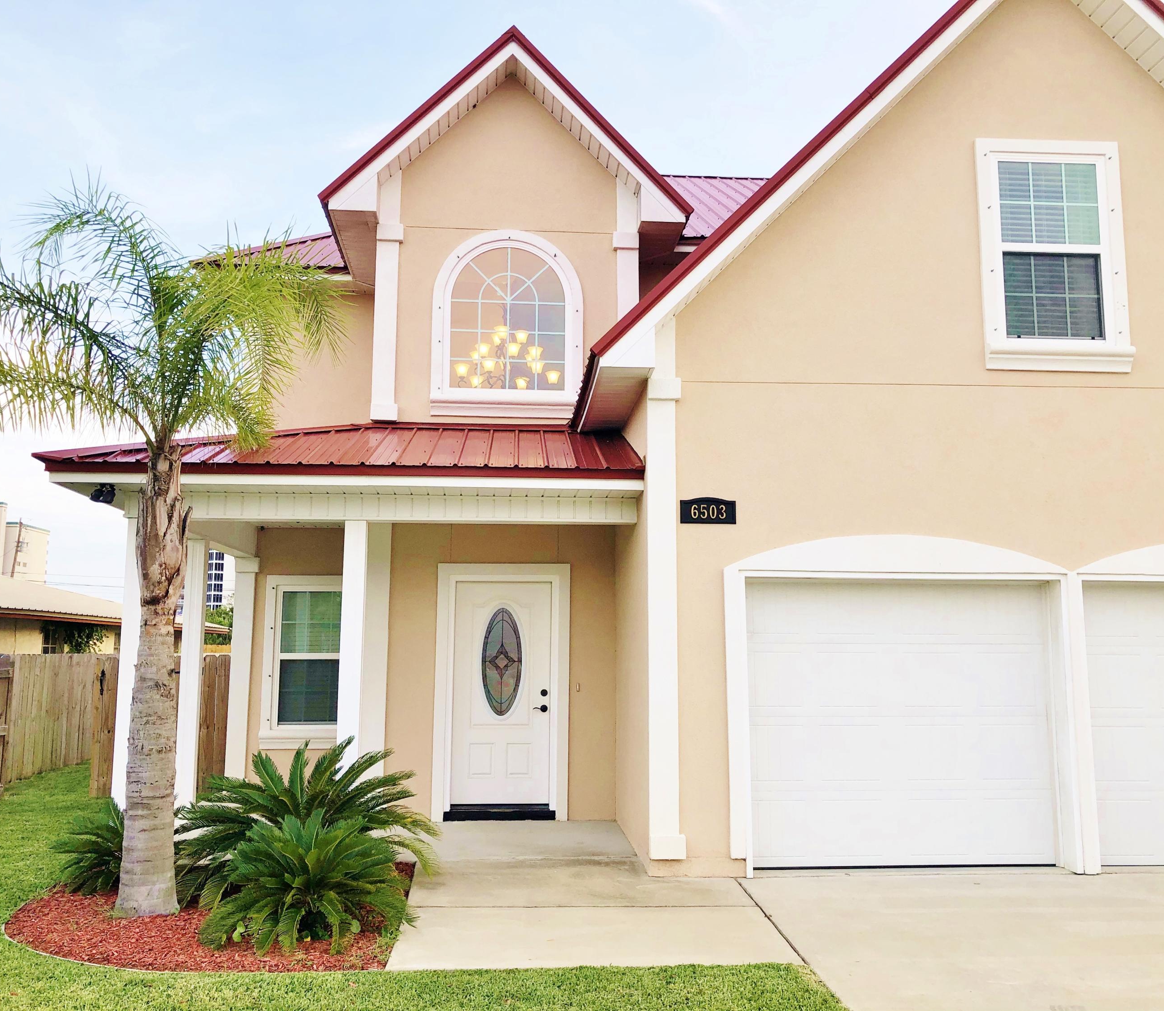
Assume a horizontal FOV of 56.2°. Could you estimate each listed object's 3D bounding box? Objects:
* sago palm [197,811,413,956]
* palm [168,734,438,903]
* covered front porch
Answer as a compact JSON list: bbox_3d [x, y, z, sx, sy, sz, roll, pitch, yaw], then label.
[{"bbox_3d":[-1.550,2.071,6.137,1.220,0.670,1.200,1,-8,-4],"label":"sago palm"},{"bbox_3d":[-1.750,2.006,7.018,1.690,1.020,1.650,1,-8,-4],"label":"palm"},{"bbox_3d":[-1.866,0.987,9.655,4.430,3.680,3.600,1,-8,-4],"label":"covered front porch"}]

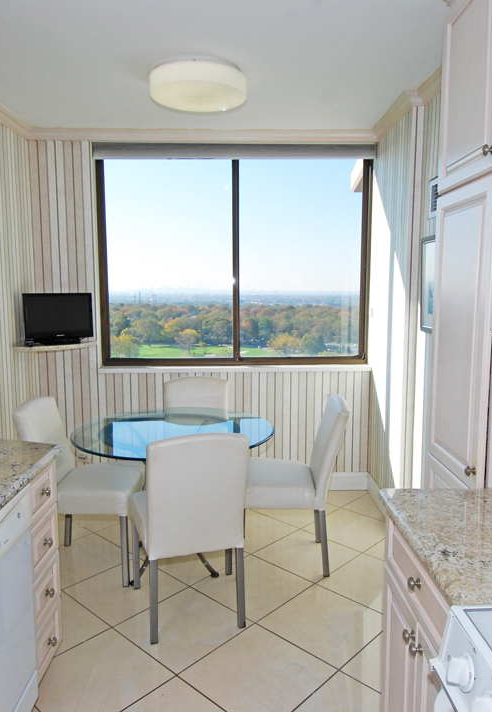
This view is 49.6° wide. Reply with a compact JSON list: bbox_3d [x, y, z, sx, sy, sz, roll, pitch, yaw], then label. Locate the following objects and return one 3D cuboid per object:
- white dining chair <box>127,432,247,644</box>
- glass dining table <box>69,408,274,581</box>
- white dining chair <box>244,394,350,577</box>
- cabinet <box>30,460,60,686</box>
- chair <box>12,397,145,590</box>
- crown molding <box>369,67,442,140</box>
[{"bbox_3d":[-0.257,0.747,2.482,0.495,0.939,0.570,-2,7,-15],"label":"white dining chair"},{"bbox_3d":[-0.383,0.780,2.994,1.100,0.752,1.100,0,7,-1],"label":"glass dining table"},{"bbox_3d":[0.242,0.687,2.982,0.570,0.939,0.495,0,7,1],"label":"white dining chair"},{"bbox_3d":[-1.047,0.791,1.999,0.600,0.785,0.290,0,7,-1],"label":"cabinet"},{"bbox_3d":[-0.876,0.694,2.933,0.570,0.939,0.495,0,7,1],"label":"chair"},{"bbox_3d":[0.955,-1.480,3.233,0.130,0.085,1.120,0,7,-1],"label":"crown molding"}]

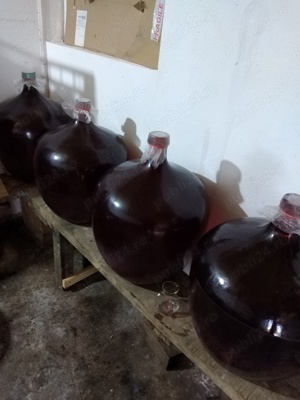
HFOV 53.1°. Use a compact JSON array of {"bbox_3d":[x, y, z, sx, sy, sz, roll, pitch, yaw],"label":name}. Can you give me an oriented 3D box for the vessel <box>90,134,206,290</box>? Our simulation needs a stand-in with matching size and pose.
[{"bbox_3d":[0.006,0.021,1.190,0.460,0.588,0.460,6,34,0],"label":"vessel"}]

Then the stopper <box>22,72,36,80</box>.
[{"bbox_3d":[-0.623,-0.643,1.556,0.066,0.028,0.066,6,34,0],"label":"stopper"}]

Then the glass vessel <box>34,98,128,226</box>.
[{"bbox_3d":[-0.324,-0.191,1.458,0.457,0.583,0.457,6,34,0],"label":"glass vessel"}]

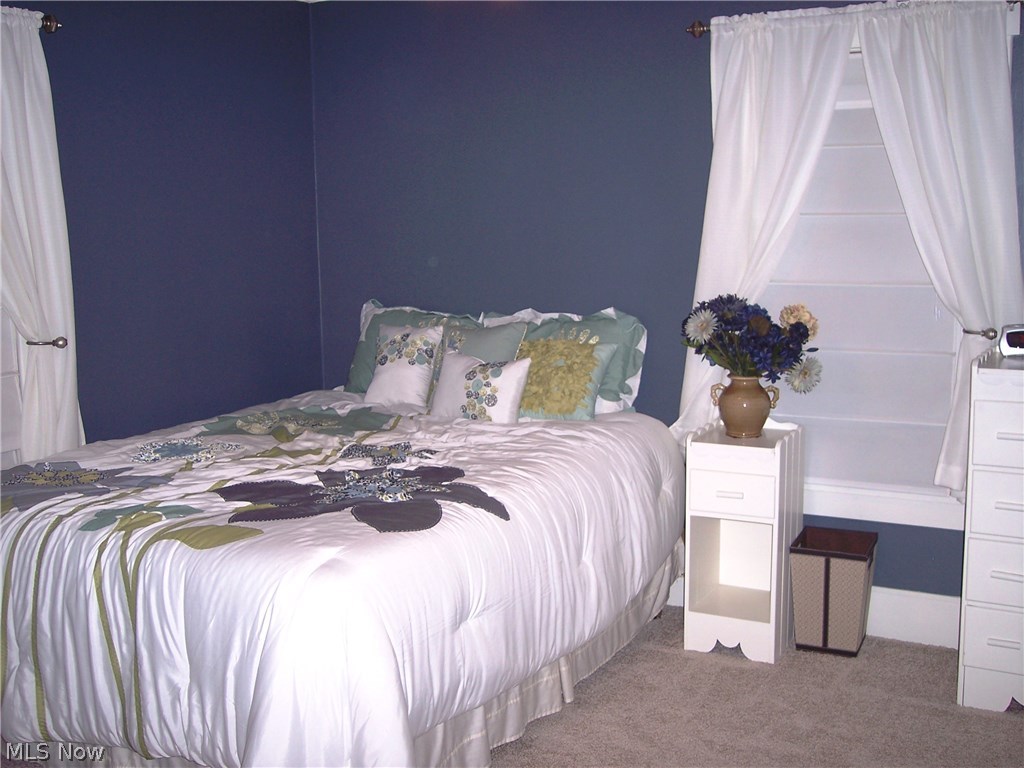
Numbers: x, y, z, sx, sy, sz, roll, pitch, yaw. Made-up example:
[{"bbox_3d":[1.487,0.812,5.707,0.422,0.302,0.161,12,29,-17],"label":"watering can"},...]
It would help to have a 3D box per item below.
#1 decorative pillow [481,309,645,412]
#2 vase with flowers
[{"bbox_3d":[0.166,-0.082,4.325,0.650,0.401,0.171,4,-8,26],"label":"decorative pillow"},{"bbox_3d":[0.816,-0.059,3.929,0.436,0.486,0.359,4,10,26],"label":"vase with flowers"}]

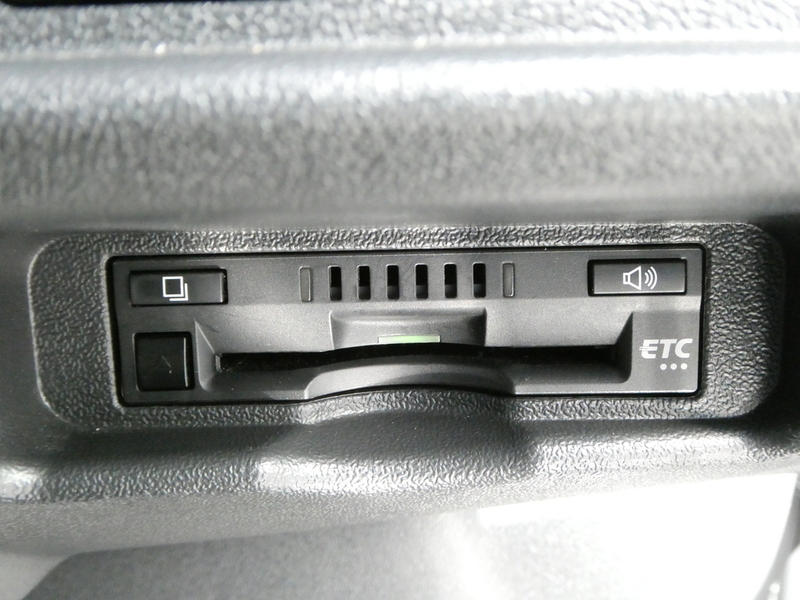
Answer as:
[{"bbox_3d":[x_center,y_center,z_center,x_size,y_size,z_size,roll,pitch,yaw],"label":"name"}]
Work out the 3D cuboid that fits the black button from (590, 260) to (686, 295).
[{"bbox_3d":[0.031,-0.003,0.105,0.012,0.004,0.003,-1,7,1],"label":"black button"}]

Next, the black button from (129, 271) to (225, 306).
[{"bbox_3d":[-0.029,-0.002,0.106,0.012,0.004,0.003,-1,7,1],"label":"black button"}]

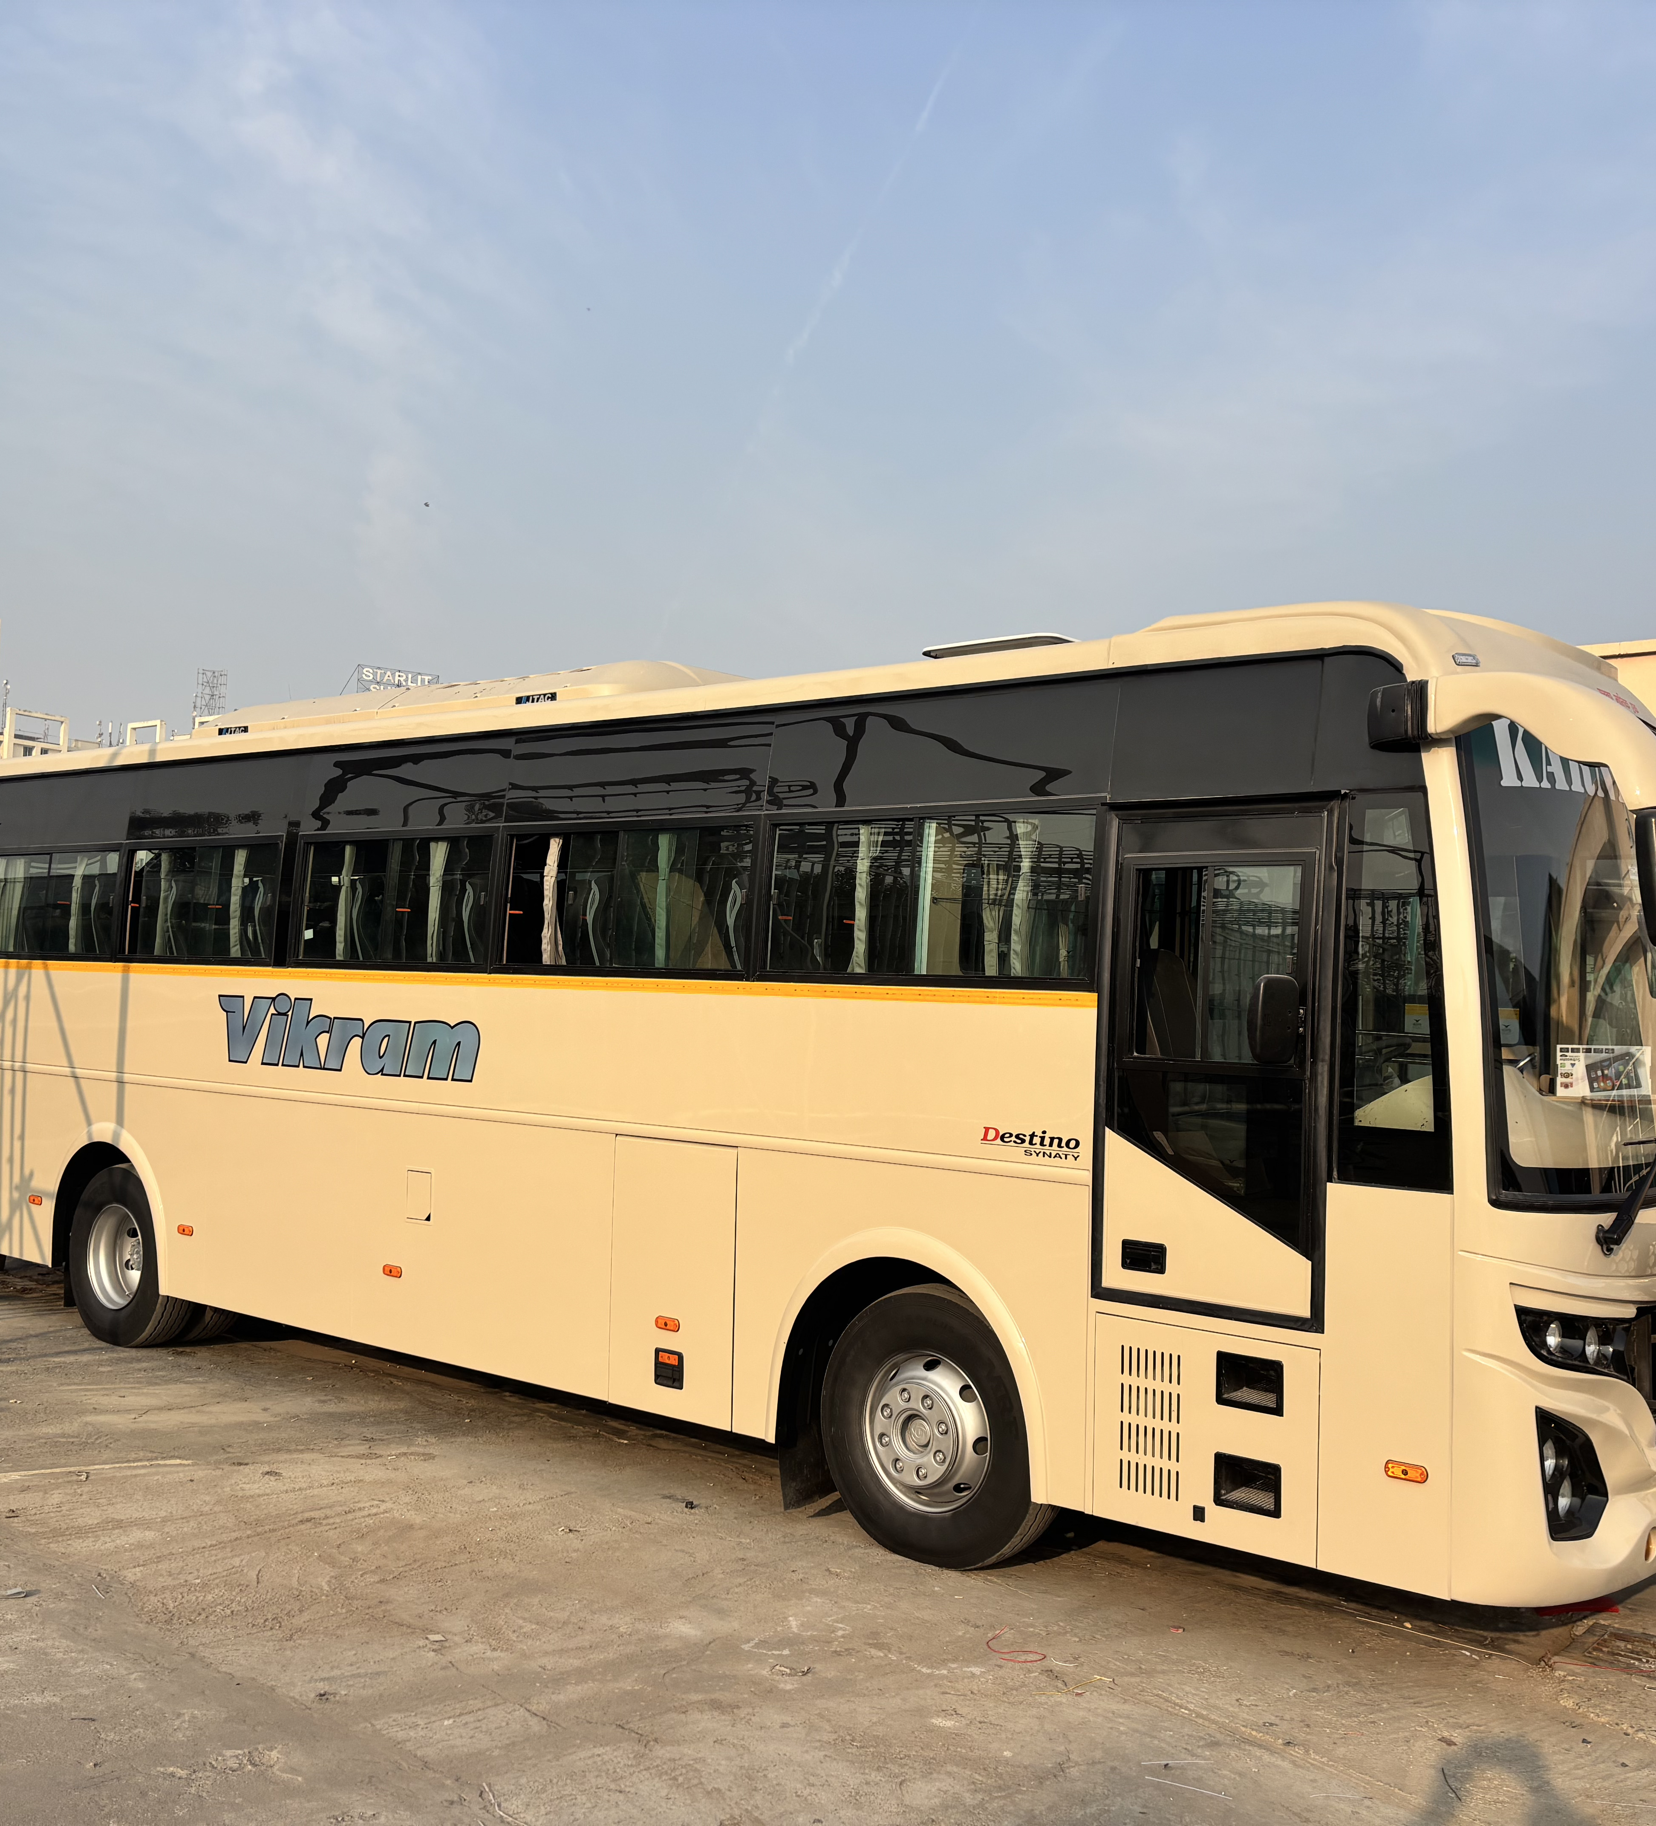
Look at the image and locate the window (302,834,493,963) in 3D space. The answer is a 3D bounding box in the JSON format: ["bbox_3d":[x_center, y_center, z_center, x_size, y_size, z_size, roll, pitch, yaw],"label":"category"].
[{"bbox_3d":[-2.225,-0.067,9.345,1.559,0.647,0.040,0,-4,39],"label":"window"}]

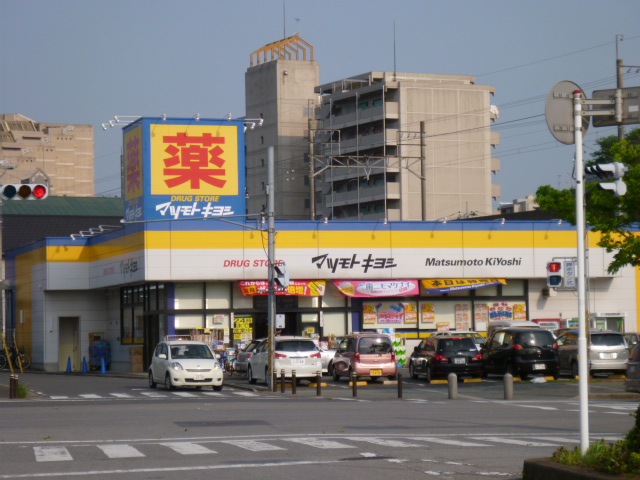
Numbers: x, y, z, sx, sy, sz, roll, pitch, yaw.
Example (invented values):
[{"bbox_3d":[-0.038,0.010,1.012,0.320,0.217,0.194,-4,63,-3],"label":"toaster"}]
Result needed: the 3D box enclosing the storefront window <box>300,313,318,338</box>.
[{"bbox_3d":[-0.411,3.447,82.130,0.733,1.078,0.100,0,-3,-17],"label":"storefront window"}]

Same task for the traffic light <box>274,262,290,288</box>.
[{"bbox_3d":[-1.131,1.057,61.800,0.360,0.770,0.400,0,-3,-16],"label":"traffic light"}]

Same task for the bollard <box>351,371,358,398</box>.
[{"bbox_3d":[0.925,3.813,54.500,0.115,0.660,0.115,-1,-3,0],"label":"bollard"}]

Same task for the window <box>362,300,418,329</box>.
[{"bbox_3d":[2.816,3.004,82.547,2.297,1.064,0.100,0,-3,-16],"label":"window"}]

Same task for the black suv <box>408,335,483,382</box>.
[{"bbox_3d":[4.088,3.875,67.800,1.690,1.500,4.400,0,-3,-10],"label":"black suv"}]

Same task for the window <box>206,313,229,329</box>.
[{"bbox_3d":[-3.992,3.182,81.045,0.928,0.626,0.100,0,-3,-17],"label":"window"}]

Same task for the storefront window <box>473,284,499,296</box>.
[{"bbox_3d":[6.756,2.033,83.766,0.951,0.506,0.100,0,-3,-16],"label":"storefront window"}]

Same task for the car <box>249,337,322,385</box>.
[{"bbox_3d":[-1.236,3.900,67.199,1.710,1.580,4.580,0,-3,-12],"label":"car"}]

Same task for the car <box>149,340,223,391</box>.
[{"bbox_3d":[-4.302,4.013,66.236,1.665,1.535,3.600,0,-3,-18],"label":"car"}]

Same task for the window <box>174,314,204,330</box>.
[{"bbox_3d":[-5.167,3.255,81.838,1.168,0.620,0.100,0,-3,-16],"label":"window"}]

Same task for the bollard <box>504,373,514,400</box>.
[{"bbox_3d":[4.715,3.674,51.911,0.238,0.658,0.238,-1,-3,0],"label":"bollard"}]

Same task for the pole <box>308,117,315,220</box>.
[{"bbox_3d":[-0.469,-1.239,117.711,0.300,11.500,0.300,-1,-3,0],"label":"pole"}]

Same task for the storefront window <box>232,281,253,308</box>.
[{"bbox_3d":[-2.992,2.177,80.876,0.814,1.035,0.100,0,-3,-16],"label":"storefront window"}]

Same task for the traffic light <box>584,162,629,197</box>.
[{"bbox_3d":[6.805,-1.434,49.200,0.560,0.770,1.220,0,-3,-18],"label":"traffic light"}]

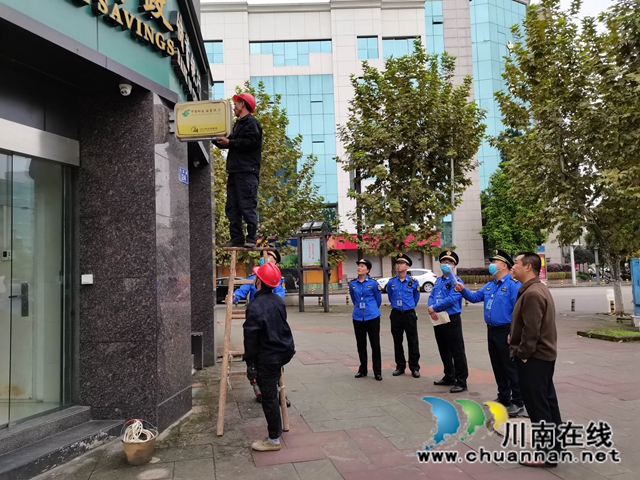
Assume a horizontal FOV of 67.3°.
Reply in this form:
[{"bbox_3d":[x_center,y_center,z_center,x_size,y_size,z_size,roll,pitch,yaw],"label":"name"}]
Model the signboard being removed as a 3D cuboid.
[{"bbox_3d":[-1.231,-1.258,5.080,0.570,0.380,0.140,-2,-4,8],"label":"signboard being removed"}]

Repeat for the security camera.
[{"bbox_3d":[-1.876,-1.452,4.638,0.118,0.108,0.118,-2,-3,-6],"label":"security camera"}]

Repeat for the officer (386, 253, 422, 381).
[{"bbox_3d":[1.220,1.086,7.026,0.490,1.781,0.330,-3,-4,20],"label":"officer"}]

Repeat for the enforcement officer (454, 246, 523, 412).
[{"bbox_3d":[1.866,0.964,5.181,0.660,1.741,0.560,0,-4,-30],"label":"enforcement officer"}]

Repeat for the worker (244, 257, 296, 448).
[{"bbox_3d":[-0.460,1.032,4.377,0.420,1.654,0.470,-4,-4,25],"label":"worker"}]

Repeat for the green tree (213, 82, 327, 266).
[{"bbox_3d":[-3.103,-2.392,23.865,6.800,11.150,6.800,-2,-4,0],"label":"green tree"}]

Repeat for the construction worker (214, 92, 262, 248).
[{"bbox_3d":[-0.890,-0.768,5.198,0.500,1.700,0.480,-1,-3,-7],"label":"construction worker"}]

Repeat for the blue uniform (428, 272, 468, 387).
[{"bbox_3d":[1.670,1.155,6.246,0.370,1.448,0.490,2,-5,-44],"label":"blue uniform"}]

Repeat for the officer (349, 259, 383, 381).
[{"bbox_3d":[0.665,1.132,7.027,0.470,1.726,0.330,-3,-4,18],"label":"officer"}]

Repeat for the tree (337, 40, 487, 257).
[{"bbox_3d":[3.470,-2.746,18.911,5.700,10.601,5.400,-2,-3,0],"label":"tree"}]

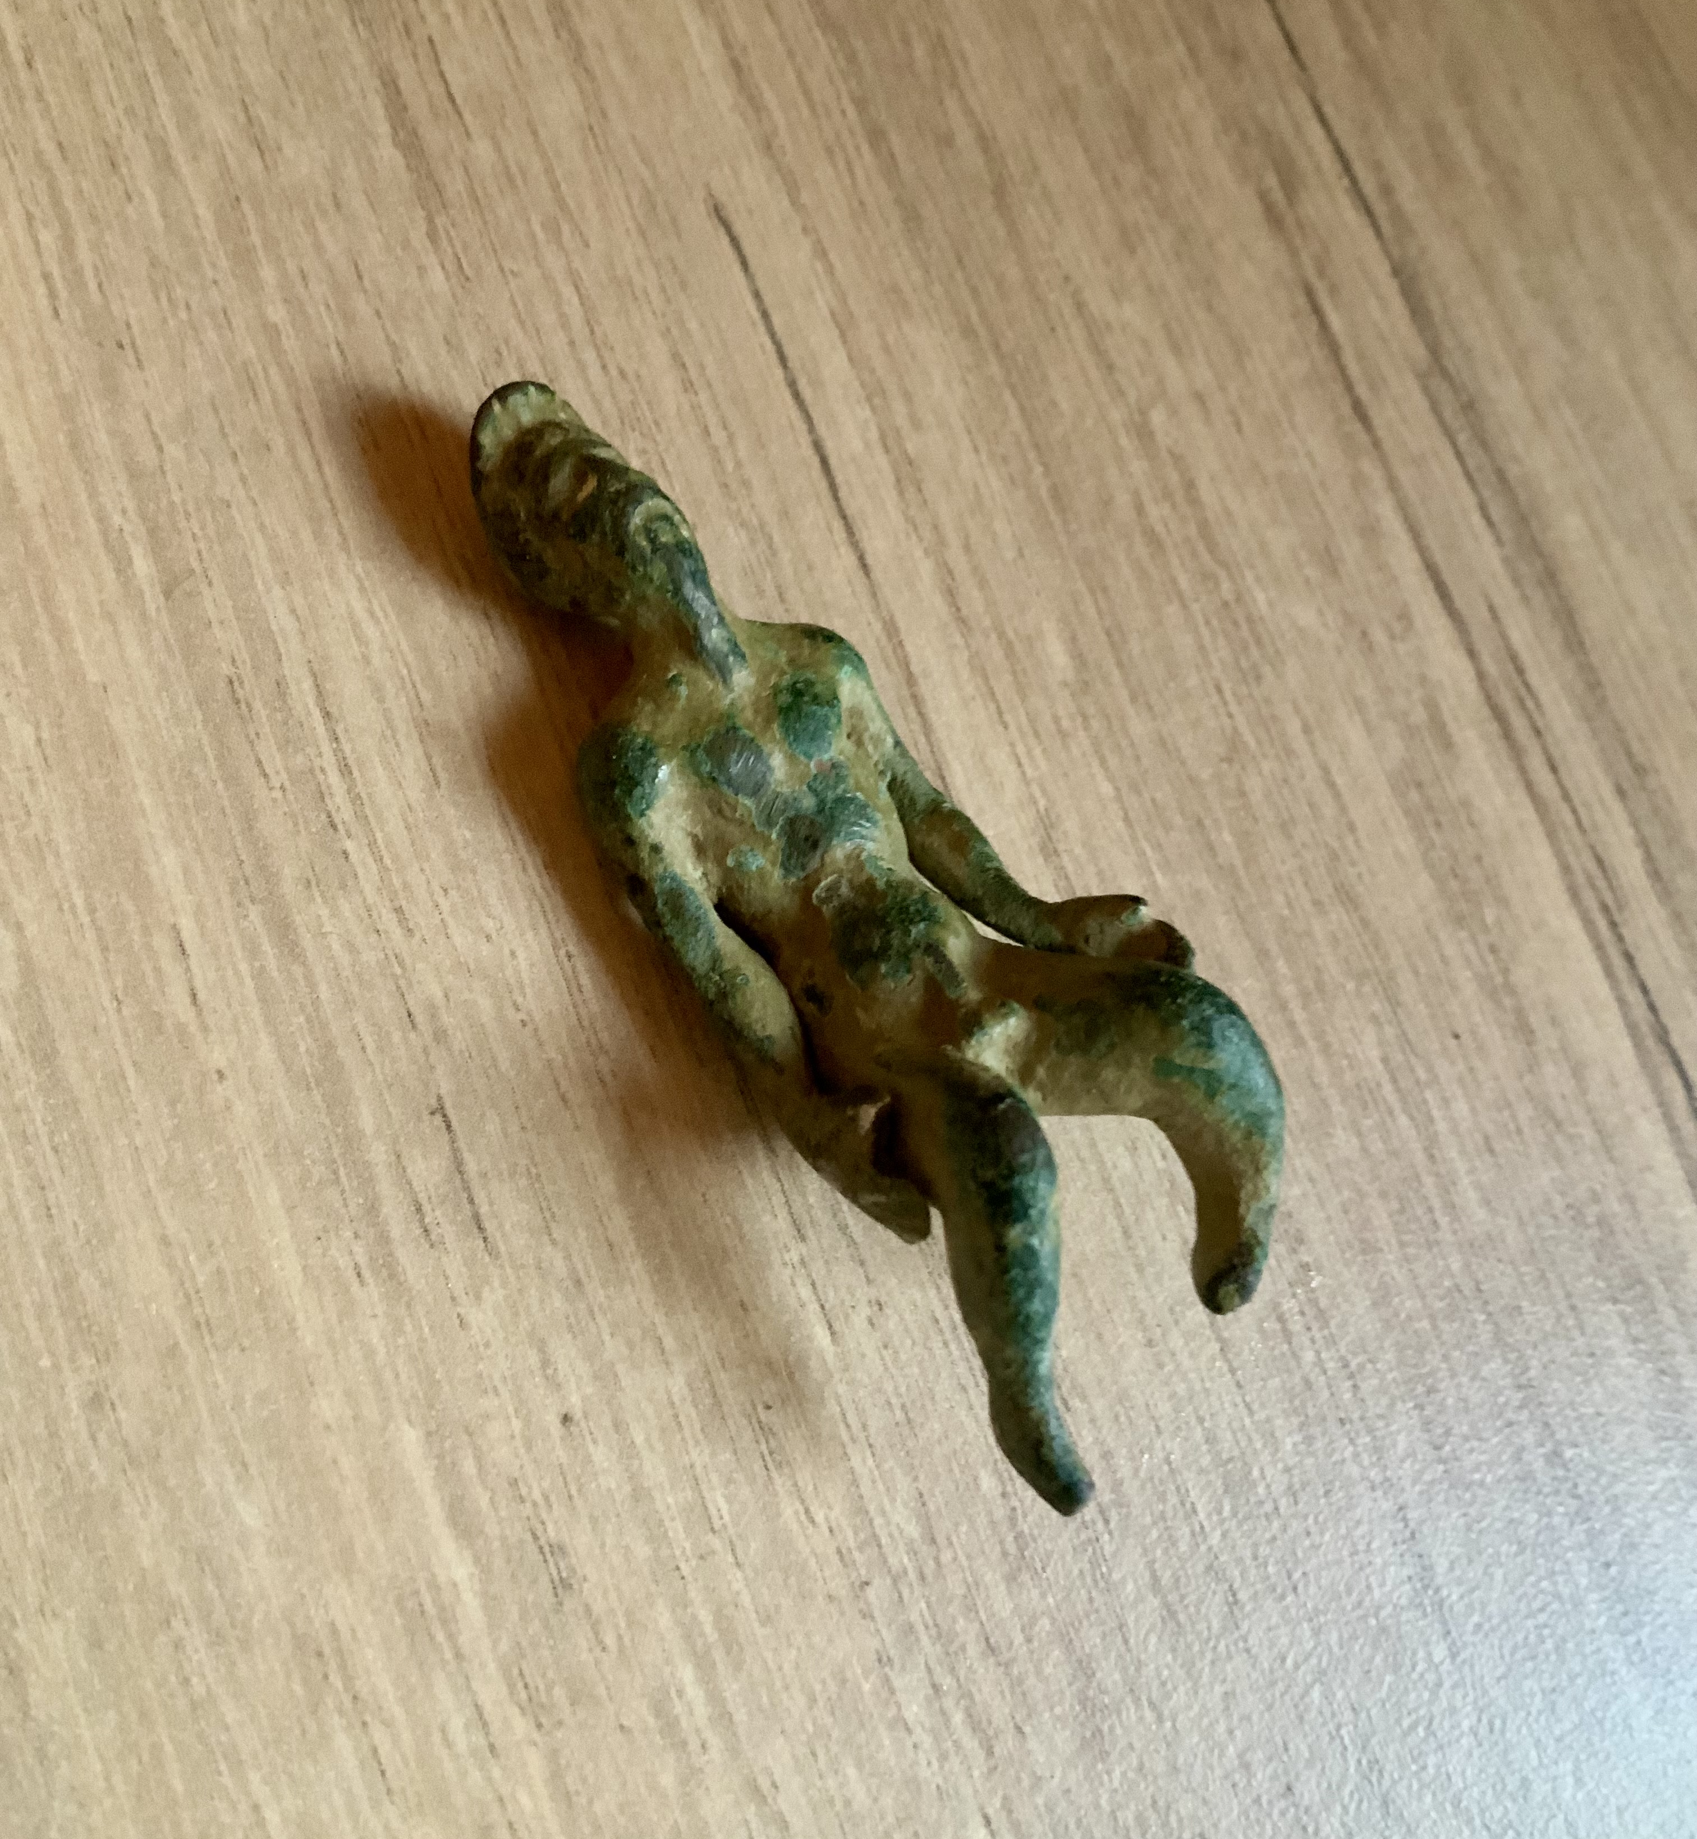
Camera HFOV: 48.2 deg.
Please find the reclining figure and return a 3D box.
[{"bbox_3d":[0.003,-0.001,0.140,0.032,0.026,0.090,-31,89,-24],"label":"reclining figure"}]

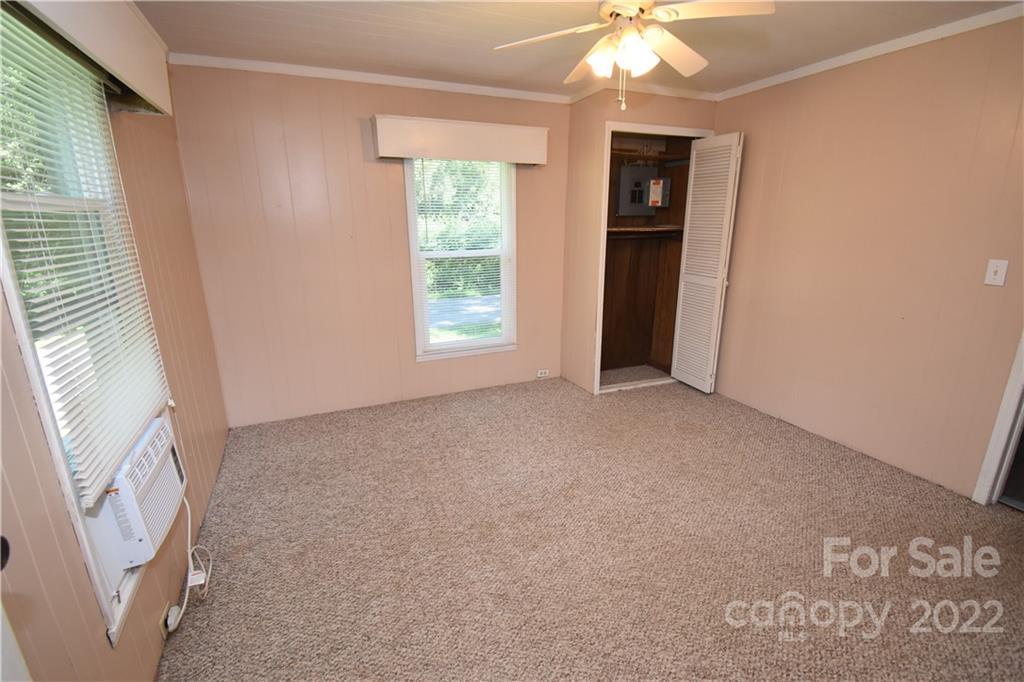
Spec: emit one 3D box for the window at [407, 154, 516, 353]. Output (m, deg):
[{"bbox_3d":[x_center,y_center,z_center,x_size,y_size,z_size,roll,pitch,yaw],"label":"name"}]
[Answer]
[{"bbox_3d":[-0.368,-0.640,3.420,0.870,1.520,0.060,-8,17,-25],"label":"window"}]

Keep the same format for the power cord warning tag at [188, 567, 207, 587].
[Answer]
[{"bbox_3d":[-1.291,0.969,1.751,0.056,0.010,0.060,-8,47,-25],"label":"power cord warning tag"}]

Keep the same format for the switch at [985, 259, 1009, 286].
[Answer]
[{"bbox_3d":[2.406,-0.341,2.120,0.014,0.115,0.070,-8,17,-25],"label":"switch"}]

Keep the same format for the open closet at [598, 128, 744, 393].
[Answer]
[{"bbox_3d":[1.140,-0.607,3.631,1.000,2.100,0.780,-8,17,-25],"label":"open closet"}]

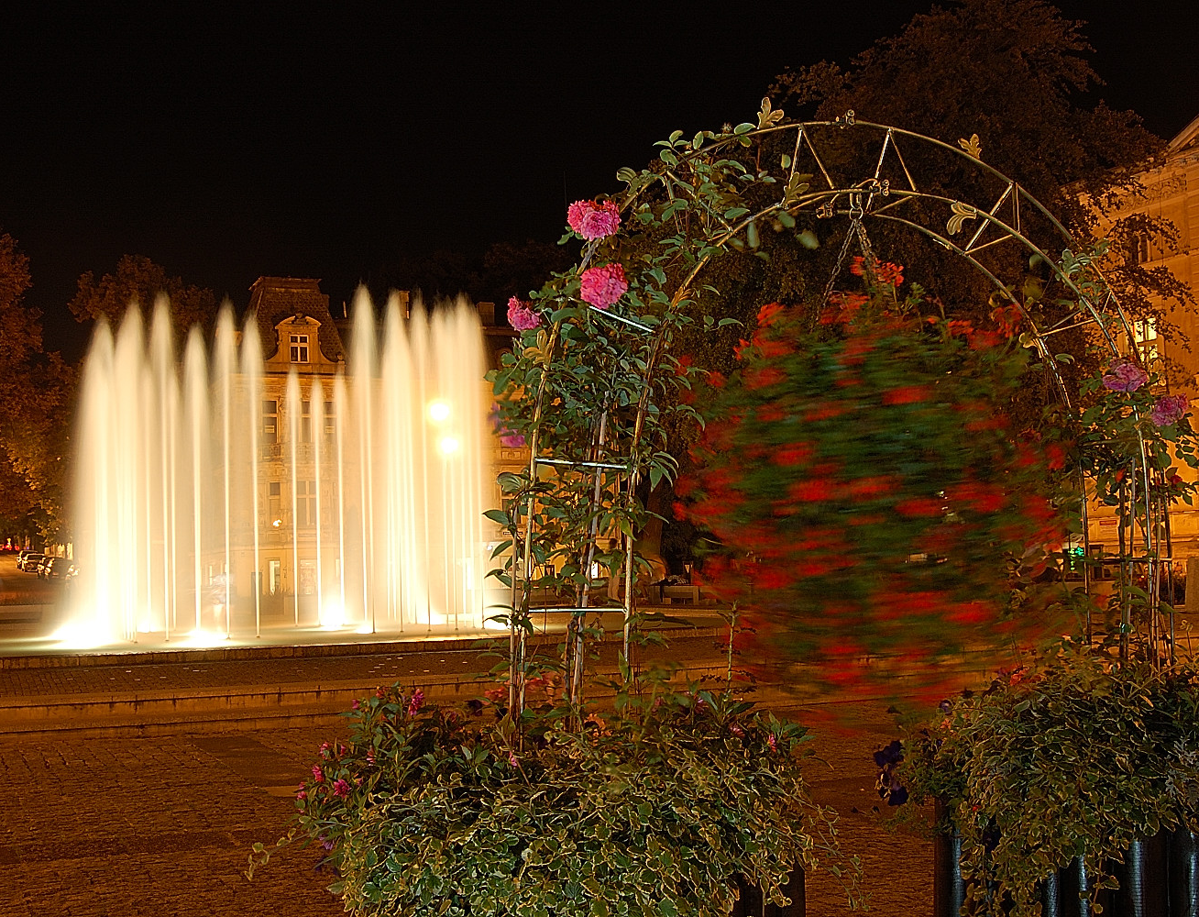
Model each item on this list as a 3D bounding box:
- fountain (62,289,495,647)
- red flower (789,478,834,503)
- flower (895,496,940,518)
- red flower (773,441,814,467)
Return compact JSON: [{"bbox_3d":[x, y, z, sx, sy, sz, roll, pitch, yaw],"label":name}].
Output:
[{"bbox_3d":[-5.578,0.152,25.937,6.700,5.700,3.700,0,-3,-21],"label":"fountain"},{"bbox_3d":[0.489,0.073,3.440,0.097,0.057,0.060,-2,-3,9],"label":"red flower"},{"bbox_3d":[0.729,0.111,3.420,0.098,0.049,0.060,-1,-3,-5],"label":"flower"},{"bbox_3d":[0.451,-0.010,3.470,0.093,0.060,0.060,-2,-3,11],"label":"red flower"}]

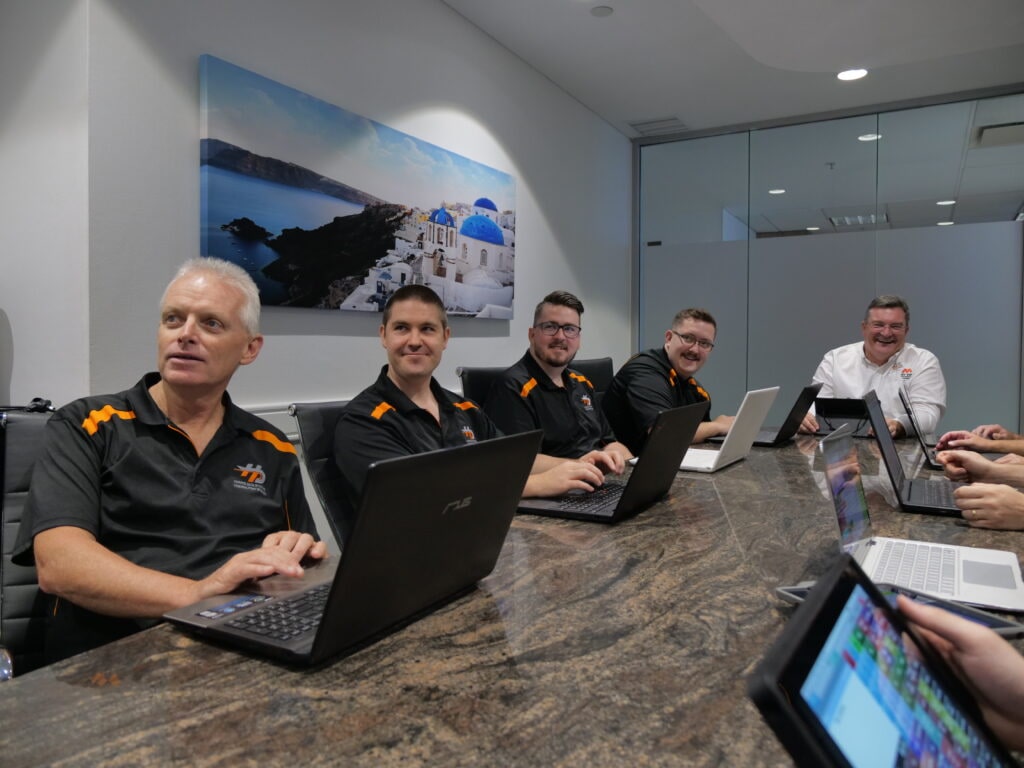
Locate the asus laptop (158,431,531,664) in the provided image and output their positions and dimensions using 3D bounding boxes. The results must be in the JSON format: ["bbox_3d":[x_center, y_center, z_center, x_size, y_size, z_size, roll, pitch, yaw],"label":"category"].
[{"bbox_3d":[-0.200,0.195,0.982,0.343,0.253,0.378,2,4,30],"label":"asus laptop"}]

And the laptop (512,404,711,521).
[{"bbox_3d":[0.257,0.180,1.790,0.360,0.257,0.370,2,3,30],"label":"laptop"}]

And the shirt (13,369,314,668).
[{"bbox_3d":[-0.615,0.270,1.290,0.540,0.610,0.330,-2,3,-40],"label":"shirt"}]

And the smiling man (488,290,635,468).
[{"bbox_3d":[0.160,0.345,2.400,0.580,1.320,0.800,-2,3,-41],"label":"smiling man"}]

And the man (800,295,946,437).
[{"bbox_3d":[1.600,0.280,3.110,0.580,1.320,0.780,2,4,29],"label":"man"}]

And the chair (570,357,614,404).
[{"bbox_3d":[0.490,0.450,2.850,0.600,1.060,0.580,2,3,35],"label":"chair"}]

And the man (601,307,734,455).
[{"bbox_3d":[0.600,0.343,2.820,0.850,1.290,0.600,2,3,38],"label":"man"}]

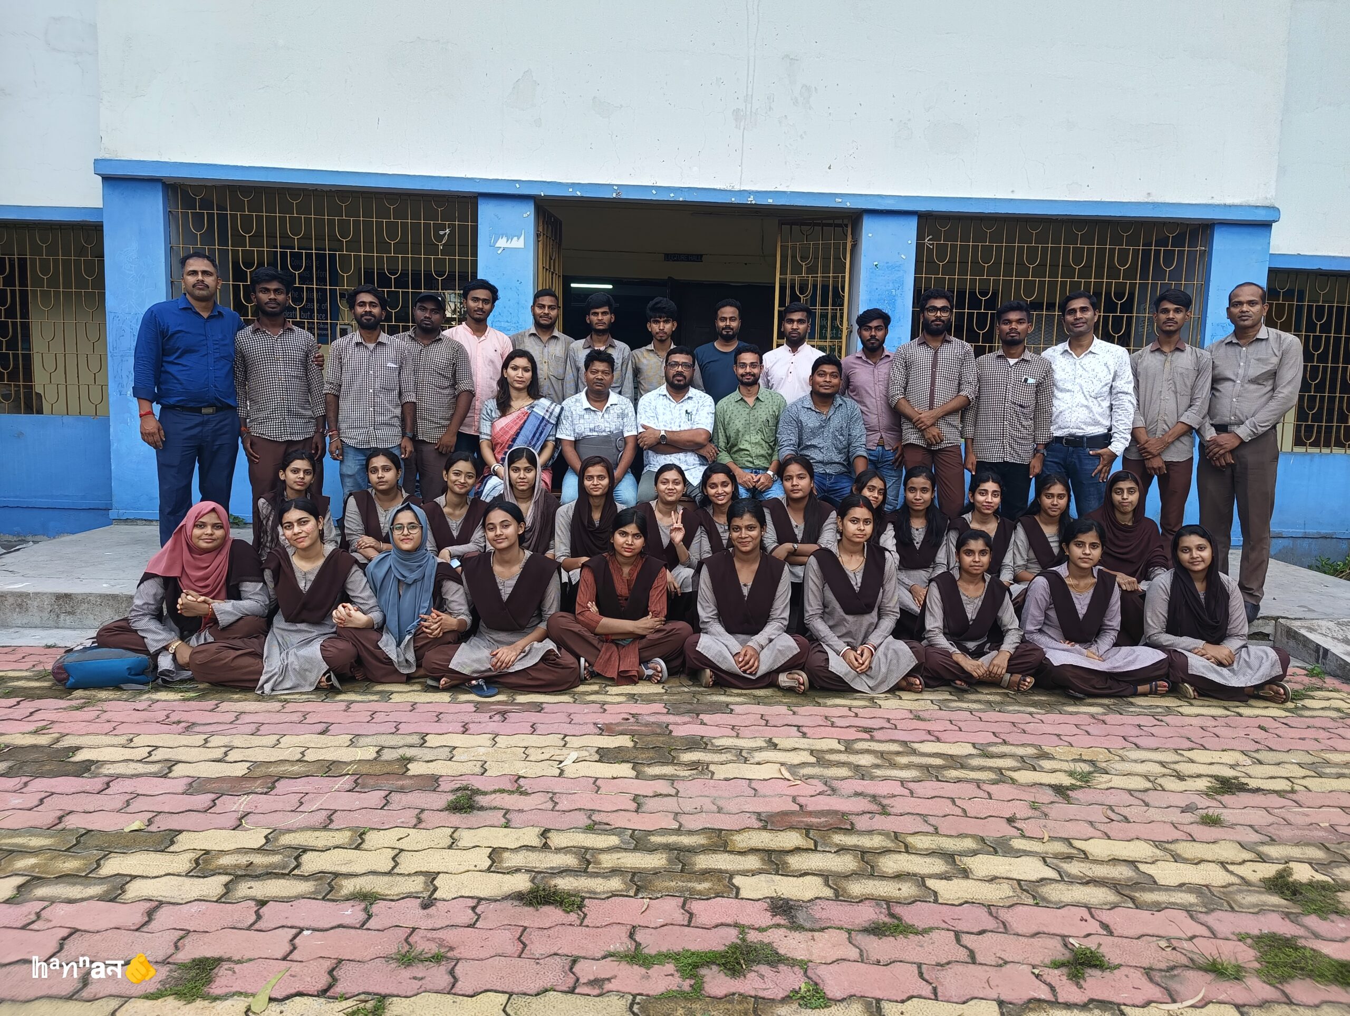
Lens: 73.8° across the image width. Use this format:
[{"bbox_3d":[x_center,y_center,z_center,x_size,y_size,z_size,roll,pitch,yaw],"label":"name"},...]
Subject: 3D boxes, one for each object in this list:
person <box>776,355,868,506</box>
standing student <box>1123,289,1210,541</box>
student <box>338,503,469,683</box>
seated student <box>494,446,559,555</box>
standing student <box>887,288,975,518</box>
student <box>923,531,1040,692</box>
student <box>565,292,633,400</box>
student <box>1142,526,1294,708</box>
[{"bbox_3d":[0.807,-0.187,4.926,0.540,1.294,0.750,2,6,7],"label":"person"},{"bbox_3d":[2.653,-0.325,4.834,0.460,1.705,0.300,4,6,23],"label":"standing student"},{"bbox_3d":[-1.185,0.340,3.949,0.550,0.711,0.580,0,5,-12],"label":"student"},{"bbox_3d":[-0.754,0.174,4.508,0.460,0.947,0.620,1,6,-6],"label":"seated student"},{"bbox_3d":[1.388,-0.356,4.916,0.490,1.665,0.320,3,6,13],"label":"standing student"},{"bbox_3d":[1.373,0.429,4.026,0.540,0.665,0.560,3,6,11],"label":"student"},{"bbox_3d":[-0.467,-0.459,5.482,0.470,1.698,0.280,1,5,-5],"label":"student"},{"bbox_3d":[2.432,0.427,4.050,0.650,0.720,0.620,4,6,23],"label":"student"}]

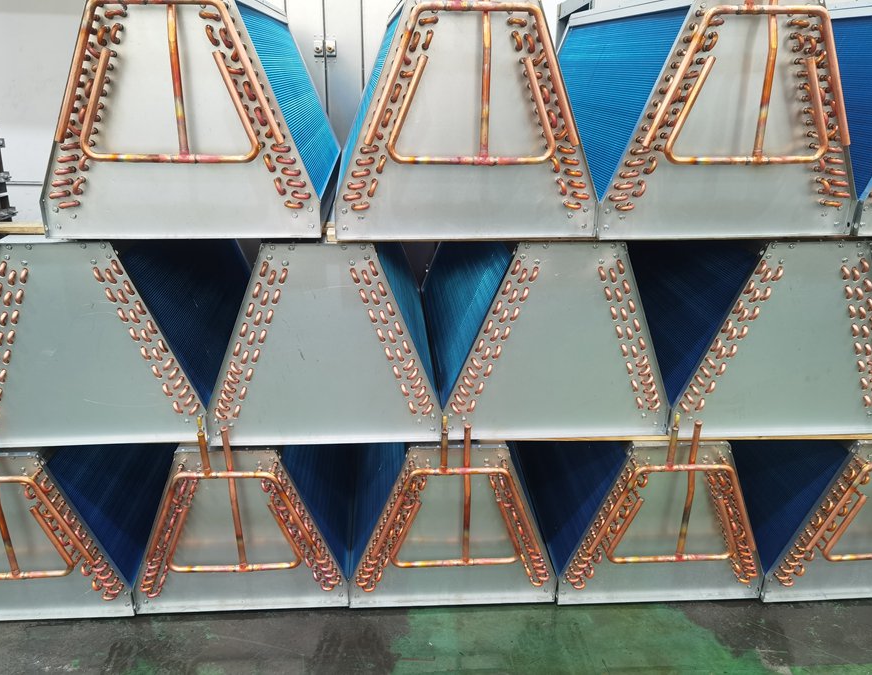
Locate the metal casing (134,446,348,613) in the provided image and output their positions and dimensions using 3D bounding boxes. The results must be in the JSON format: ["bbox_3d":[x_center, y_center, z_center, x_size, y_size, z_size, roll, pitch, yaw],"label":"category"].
[{"bbox_3d":[-0.537,0.333,2.222,0.563,0.484,0.935,0,22,-3],"label":"metal casing"}]

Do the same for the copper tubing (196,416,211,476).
[{"bbox_3d":[-0.546,0.265,1.650,0.020,0.157,0.020,0,22,-3],"label":"copper tubing"}]

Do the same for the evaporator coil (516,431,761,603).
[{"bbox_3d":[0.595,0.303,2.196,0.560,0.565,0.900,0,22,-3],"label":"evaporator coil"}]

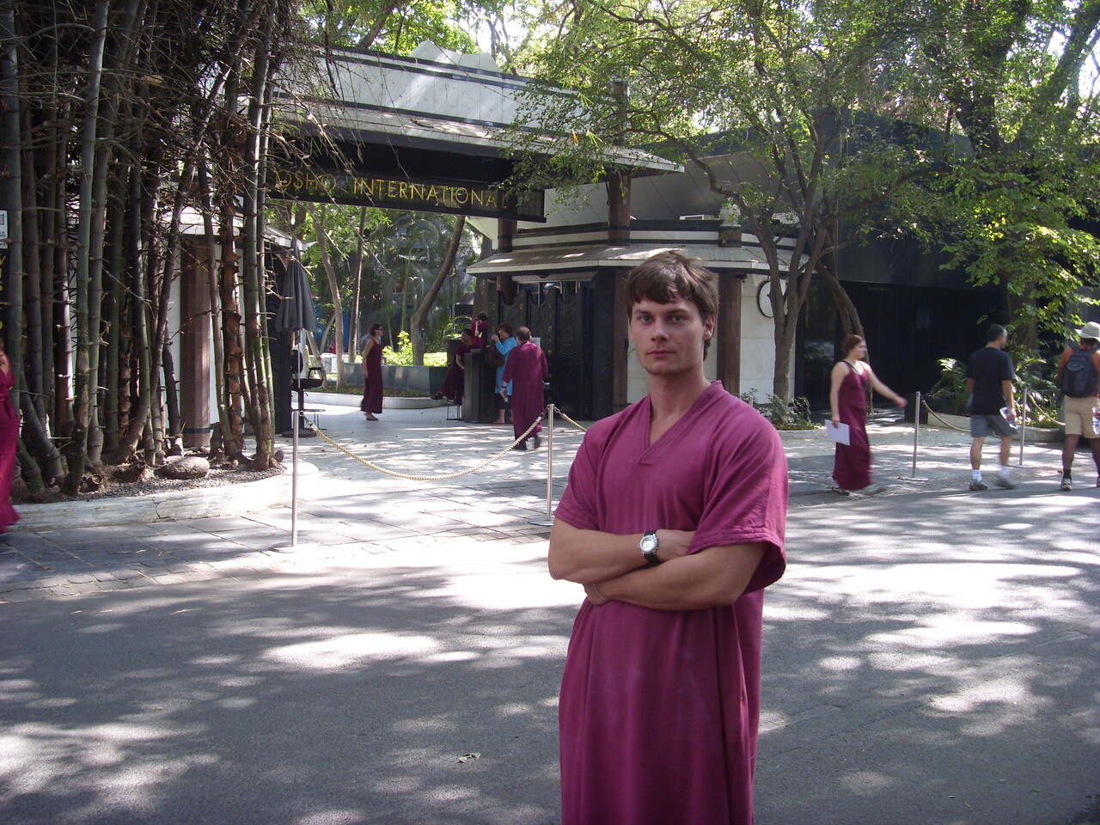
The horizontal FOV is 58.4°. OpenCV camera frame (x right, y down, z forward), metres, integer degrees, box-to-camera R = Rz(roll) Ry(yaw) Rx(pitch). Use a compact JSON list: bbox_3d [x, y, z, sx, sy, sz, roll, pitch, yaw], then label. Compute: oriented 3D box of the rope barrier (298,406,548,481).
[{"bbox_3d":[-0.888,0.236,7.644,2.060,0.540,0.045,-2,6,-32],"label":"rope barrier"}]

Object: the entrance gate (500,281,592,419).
[{"bbox_3d":[-0.071,-1.158,18.230,2.150,2.460,0.160,5,6,38],"label":"entrance gate"}]

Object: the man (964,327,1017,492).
[{"bbox_3d":[4.694,-0.047,10.369,0.380,1.740,0.480,-2,6,-33],"label":"man"}]

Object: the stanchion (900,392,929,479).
[{"bbox_3d":[4.142,0.249,11.148,0.340,0.990,0.340,1,5,0],"label":"stanchion"}]

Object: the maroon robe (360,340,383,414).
[{"bbox_3d":[-3.071,-0.621,16.900,0.420,1.270,0.420,2,5,16],"label":"maroon robe"}]

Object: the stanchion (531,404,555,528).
[{"bbox_3d":[0.002,0.416,8.210,0.340,0.990,0.340,1,5,0],"label":"stanchion"}]

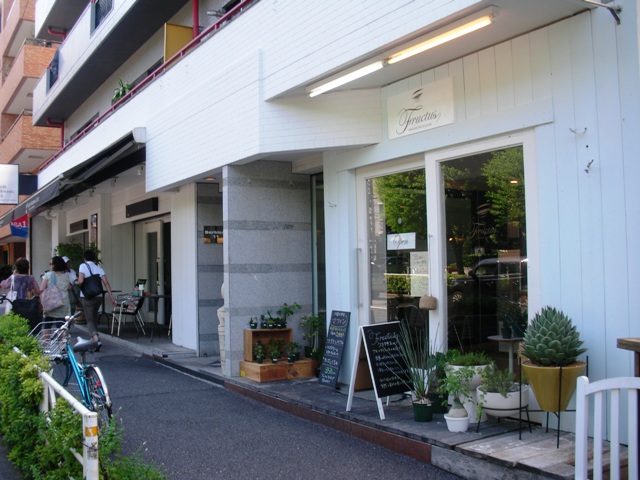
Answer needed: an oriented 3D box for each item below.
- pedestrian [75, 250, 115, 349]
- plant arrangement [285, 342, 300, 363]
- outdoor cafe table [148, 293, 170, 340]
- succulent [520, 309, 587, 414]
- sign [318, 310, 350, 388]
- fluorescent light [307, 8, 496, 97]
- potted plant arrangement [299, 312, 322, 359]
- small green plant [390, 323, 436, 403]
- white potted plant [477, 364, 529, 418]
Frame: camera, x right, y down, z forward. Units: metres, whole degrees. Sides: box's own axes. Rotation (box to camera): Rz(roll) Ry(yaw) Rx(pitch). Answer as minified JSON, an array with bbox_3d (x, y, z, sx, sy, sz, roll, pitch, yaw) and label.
[{"bbox_3d":[-3.575,0.972,10.600,0.580,1.610,0.480,0,-3,-27],"label":"pedestrian"},{"bbox_3d":[-0.316,1.293,7.650,0.169,0.223,0.170,0,-3,-33],"label":"plant arrangement"},{"bbox_3d":[-2.900,1.372,11.839,0.700,0.740,0.700,0,-3,-34],"label":"outdoor cafe table"},{"bbox_3d":[1.666,0.853,4.749,0.471,0.720,0.470,-2,-2,19],"label":"succulent"},{"bbox_3d":[0.157,1.159,7.092,0.030,0.797,0.373,16,-10,-28],"label":"sign"},{"bbox_3d":[0.514,-1.479,5.586,0.110,0.100,2.460,0,-3,-33],"label":"fluorescent light"},{"bbox_3d":[-0.119,1.194,8.319,0.270,0.540,0.270,-1,-3,-1],"label":"potted plant arrangement"},{"bbox_3d":[0.769,1.011,5.447,0.385,0.691,0.340,-1,-2,8],"label":"small green plant"},{"bbox_3d":[1.405,1.156,5.097,0.398,0.409,0.390,-2,-2,15],"label":"white potted plant"}]

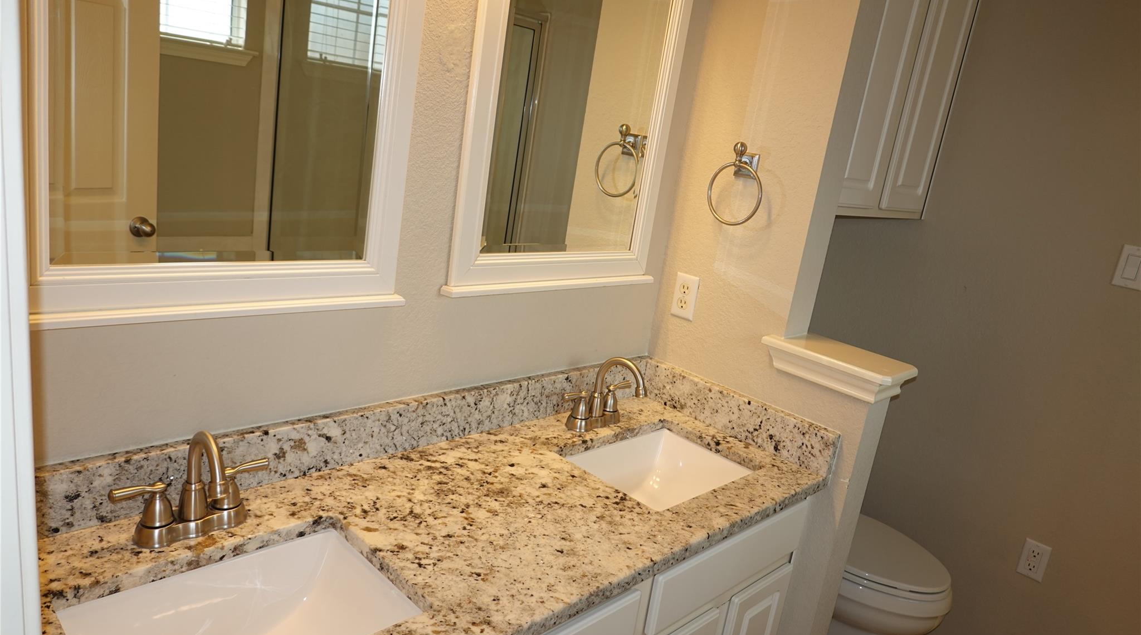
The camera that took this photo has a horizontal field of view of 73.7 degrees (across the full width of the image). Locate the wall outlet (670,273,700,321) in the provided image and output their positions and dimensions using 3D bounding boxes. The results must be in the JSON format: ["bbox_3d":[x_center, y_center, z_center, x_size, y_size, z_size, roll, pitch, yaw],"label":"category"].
[{"bbox_3d":[0.301,-0.055,2.000,0.008,0.115,0.071,-6,21,-45],"label":"wall outlet"}]

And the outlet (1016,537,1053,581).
[{"bbox_3d":[1.397,0.732,2.291,0.008,0.115,0.071,-6,21,-45],"label":"outlet"}]

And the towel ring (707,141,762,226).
[{"bbox_3d":[0.406,-0.320,1.829,0.062,0.195,0.151,-6,21,-45],"label":"towel ring"}]

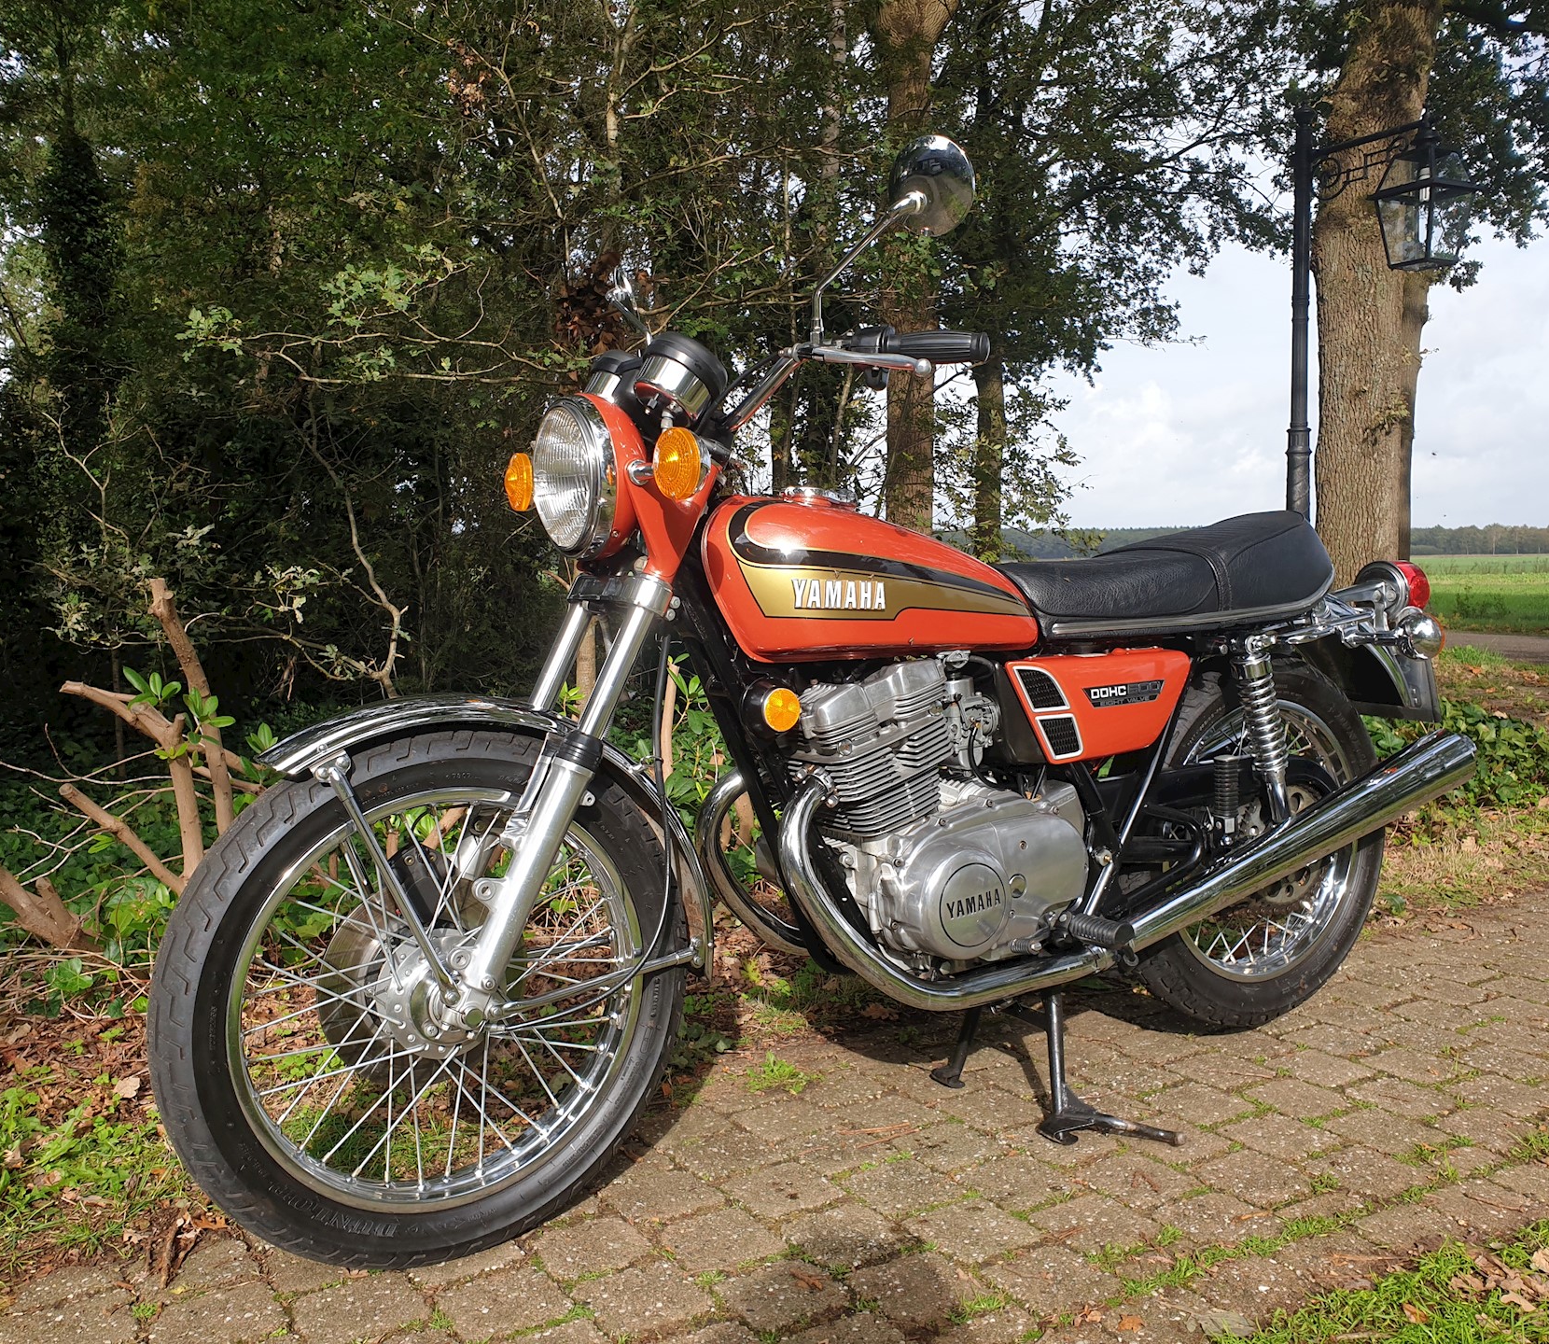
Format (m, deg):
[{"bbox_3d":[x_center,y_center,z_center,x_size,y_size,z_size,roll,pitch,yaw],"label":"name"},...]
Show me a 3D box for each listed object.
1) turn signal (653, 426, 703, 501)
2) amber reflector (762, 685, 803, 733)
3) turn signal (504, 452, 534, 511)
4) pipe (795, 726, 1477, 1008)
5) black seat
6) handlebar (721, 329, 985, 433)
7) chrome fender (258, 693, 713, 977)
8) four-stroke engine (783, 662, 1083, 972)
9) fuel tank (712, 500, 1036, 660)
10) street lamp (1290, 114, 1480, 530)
[{"bbox_3d":[-0.093,-0.233,1.507,0.065,0.084,0.084,-5,5,-32],"label":"turn signal"},{"bbox_3d":[0.007,0.049,1.715,0.058,0.058,0.018,-5,5,-29],"label":"amber reflector"},{"bbox_3d":[-0.345,-0.269,1.903,0.065,0.084,0.084,-5,5,-32],"label":"turn signal"},{"bbox_3d":[0.594,0.245,1.990,1.295,0.350,0.175,-5,5,-29],"label":"pipe"},{"bbox_3d":[0.647,-0.169,2.200,0.715,0.180,0.260,-5,5,-29],"label":"black seat"},{"bbox_3d":[-0.052,-0.347,1.795,0.230,0.127,0.830,-5,5,-32],"label":"handlebar"},{"bbox_3d":[-0.335,0.225,1.665,0.565,0.412,0.115,-5,5,-32],"label":"chrome fender"},{"bbox_3d":[0.198,0.204,1.962,0.445,0.452,0.420,-5,5,-29],"label":"four-stroke engine"},{"bbox_3d":[0.143,-0.143,1.915,0.515,0.225,0.270,-5,5,-29],"label":"fuel tank"},{"bbox_3d":[2.767,-1.185,6.202,0.380,2.932,0.850,-6,6,-44],"label":"street lamp"}]

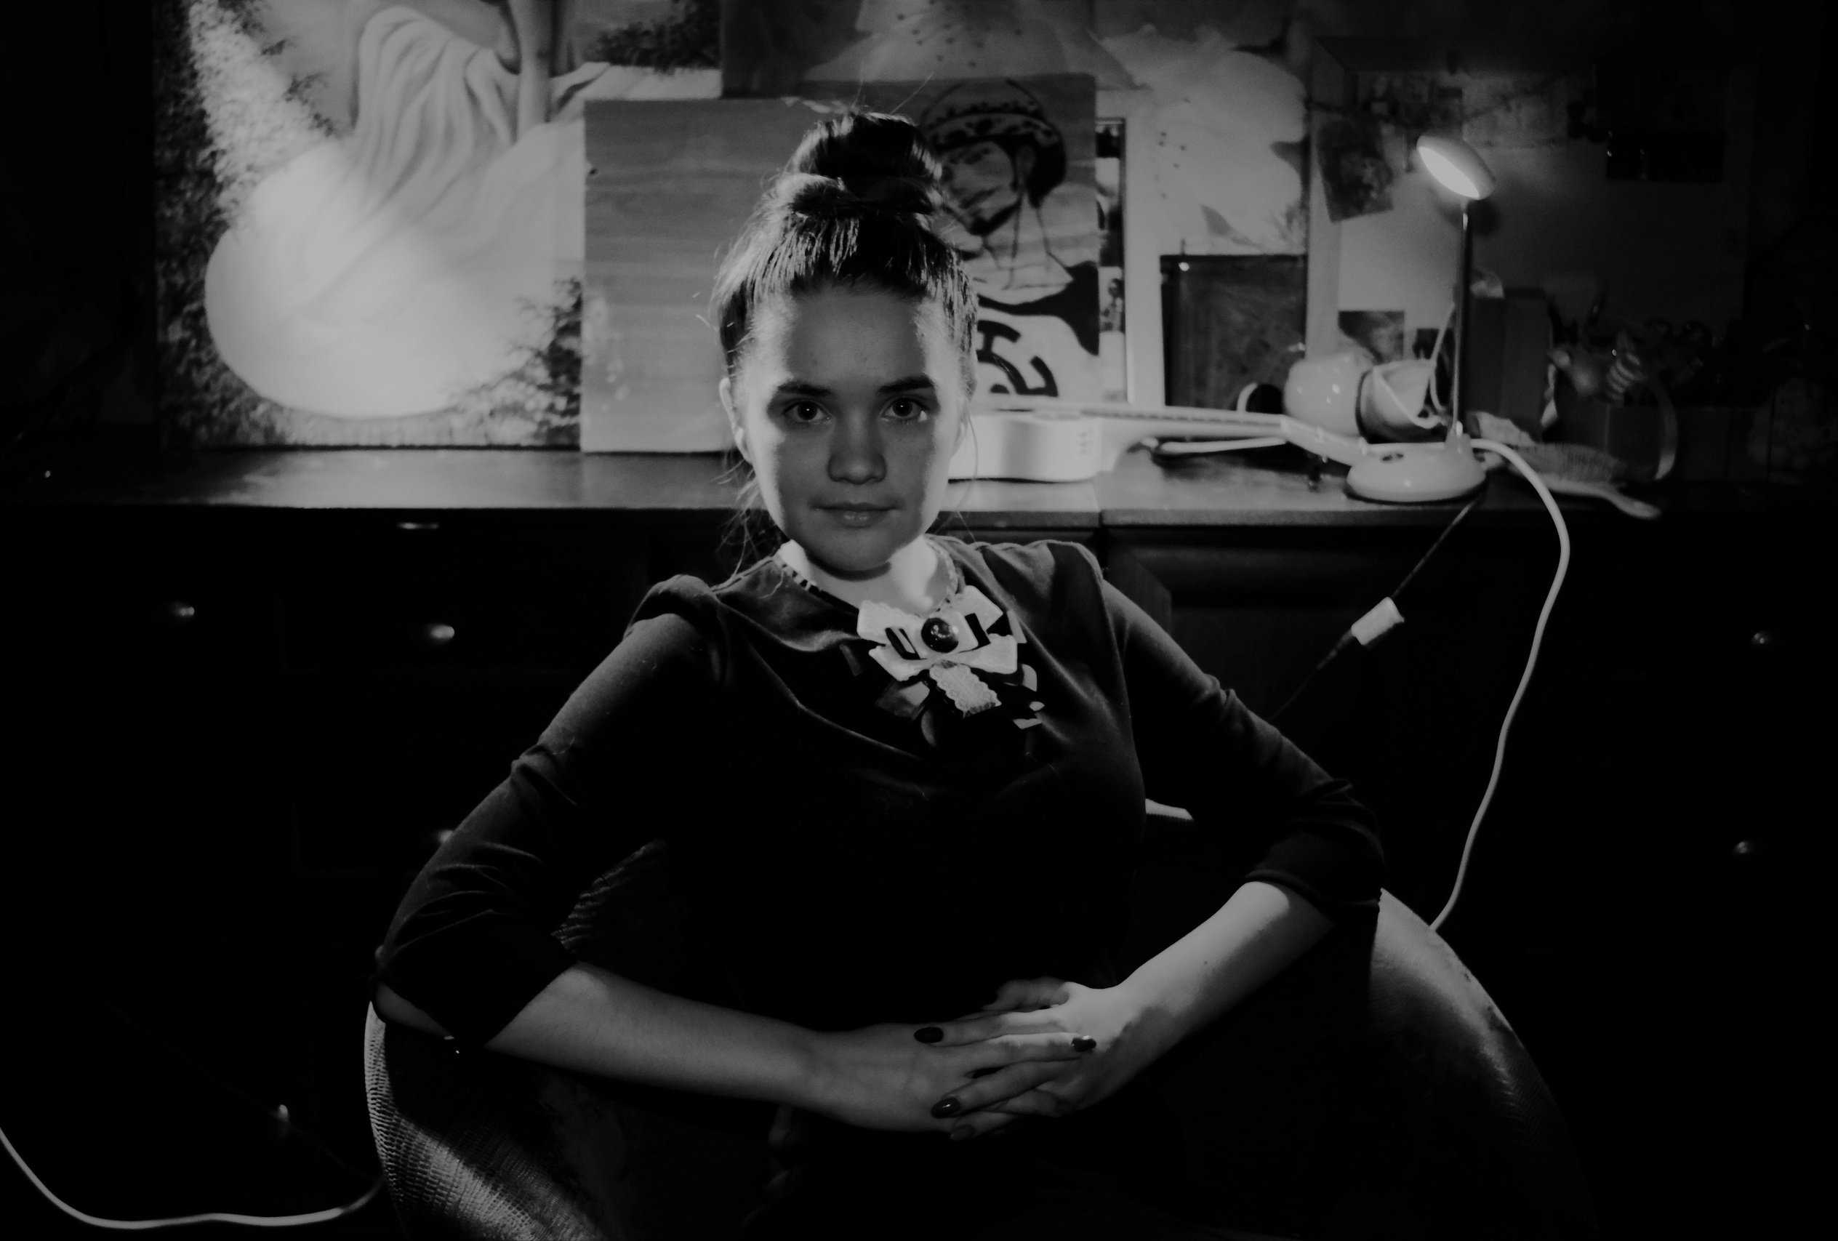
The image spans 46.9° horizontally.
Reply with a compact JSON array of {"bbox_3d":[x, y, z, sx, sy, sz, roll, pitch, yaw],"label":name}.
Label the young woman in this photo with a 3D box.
[{"bbox_3d":[0.010,0.261,1.323,0.650,1.150,0.780,-3,12,-15],"label":"young woman"}]

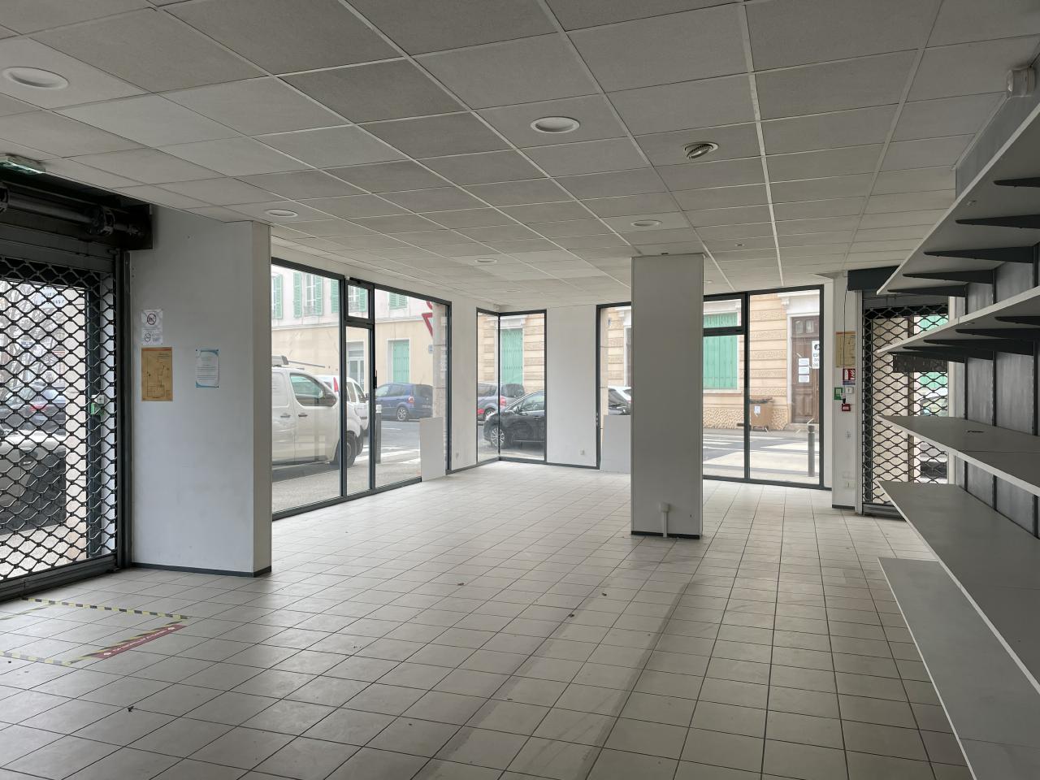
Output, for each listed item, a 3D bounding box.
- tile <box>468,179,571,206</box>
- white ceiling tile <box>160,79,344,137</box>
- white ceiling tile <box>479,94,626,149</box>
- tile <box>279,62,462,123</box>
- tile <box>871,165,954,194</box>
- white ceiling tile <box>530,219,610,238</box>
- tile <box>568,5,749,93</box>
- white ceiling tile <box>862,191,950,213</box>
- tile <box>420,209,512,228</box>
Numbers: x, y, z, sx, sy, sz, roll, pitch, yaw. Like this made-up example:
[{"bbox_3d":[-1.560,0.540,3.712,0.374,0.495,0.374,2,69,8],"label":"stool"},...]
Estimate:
[{"bbox_3d":[0.005,-1.259,4.979,0.595,0.030,0.595,0,0,19],"label":"tile"},{"bbox_3d":[-1.164,-1.254,3.498,0.595,0.020,0.595,0,0,20],"label":"white ceiling tile"},{"bbox_3d":[0.167,-1.259,3.658,0.586,0.020,0.588,0,0,19],"label":"white ceiling tile"},{"bbox_3d":[-0.598,-1.256,3.288,0.600,0.025,0.600,0,0,19],"label":"tile"},{"bbox_3d":[2.465,-1.290,4.751,0.600,0.025,0.600,0,0,19],"label":"tile"},{"bbox_3d":[0.407,-1.274,6.123,0.595,0.020,0.595,0,0,20],"label":"white ceiling tile"},{"bbox_3d":[0.532,-1.256,2.893,0.586,0.020,0.588,0,0,19],"label":"tile"},{"bbox_3d":[2.665,-1.295,5.317,0.600,0.025,0.600,0,0,19],"label":"white ceiling tile"},{"bbox_3d":[-0.364,-1.270,5.751,0.600,0.025,0.600,0,0,19],"label":"tile"}]

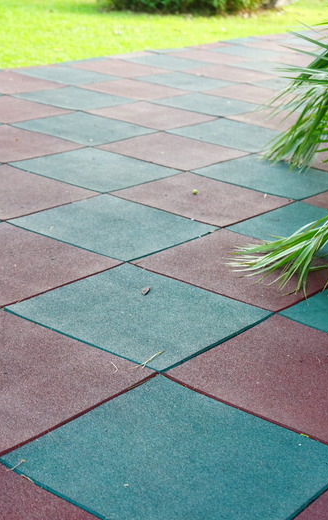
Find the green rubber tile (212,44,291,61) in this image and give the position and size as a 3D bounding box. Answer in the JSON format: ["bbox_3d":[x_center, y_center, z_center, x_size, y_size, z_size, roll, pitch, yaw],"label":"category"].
[{"bbox_3d":[0.647,-1.584,7.194,0.500,0.030,0.500,18,24,33],"label":"green rubber tile"}]

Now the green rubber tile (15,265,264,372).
[{"bbox_3d":[-0.059,0.143,2.389,0.500,0.030,0.500,18,24,32],"label":"green rubber tile"}]

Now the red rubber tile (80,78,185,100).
[{"bbox_3d":[-0.169,-0.978,5.415,0.500,0.030,0.500,18,24,32],"label":"red rubber tile"}]

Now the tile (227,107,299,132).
[{"bbox_3d":[0.659,-0.707,4.872,0.500,0.030,0.500,19,24,34],"label":"tile"}]

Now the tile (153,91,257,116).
[{"bbox_3d":[0.237,-0.842,5.140,0.500,0.030,0.500,18,24,32],"label":"tile"}]

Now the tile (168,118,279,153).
[{"bbox_3d":[0.340,-0.582,4.401,0.500,0.030,0.500,18,24,33],"label":"tile"}]

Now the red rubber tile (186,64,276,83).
[{"bbox_3d":[0.430,-1.222,6.216,0.500,0.030,0.500,18,24,32],"label":"red rubber tile"}]

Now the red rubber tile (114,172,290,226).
[{"bbox_3d":[0.141,-0.216,3.416,0.500,0.030,0.500,18,24,33],"label":"red rubber tile"}]

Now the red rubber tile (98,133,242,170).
[{"bbox_3d":[0.035,-0.469,4.077,0.500,0.030,0.500,18,24,32],"label":"red rubber tile"}]

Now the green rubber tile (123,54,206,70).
[{"bbox_3d":[0.033,-1.343,6.411,0.500,0.030,0.500,18,24,33],"label":"green rubber tile"}]

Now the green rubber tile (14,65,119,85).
[{"bbox_3d":[-0.573,-1.099,5.619,0.500,0.030,0.500,18,24,33],"label":"green rubber tile"}]

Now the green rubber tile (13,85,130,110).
[{"bbox_3d":[-0.478,-0.857,5.013,0.500,0.030,0.500,18,24,32],"label":"green rubber tile"}]

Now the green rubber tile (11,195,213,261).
[{"bbox_3d":[-0.160,-0.101,2.986,0.500,0.030,0.500,18,24,33],"label":"green rubber tile"}]

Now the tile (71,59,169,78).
[{"bbox_3d":[-0.270,-1.219,6.009,0.500,0.030,0.500,18,24,33],"label":"tile"}]

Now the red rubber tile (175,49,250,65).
[{"bbox_3d":[0.351,-1.502,6.963,0.500,0.030,0.500,18,24,32],"label":"red rubber tile"}]

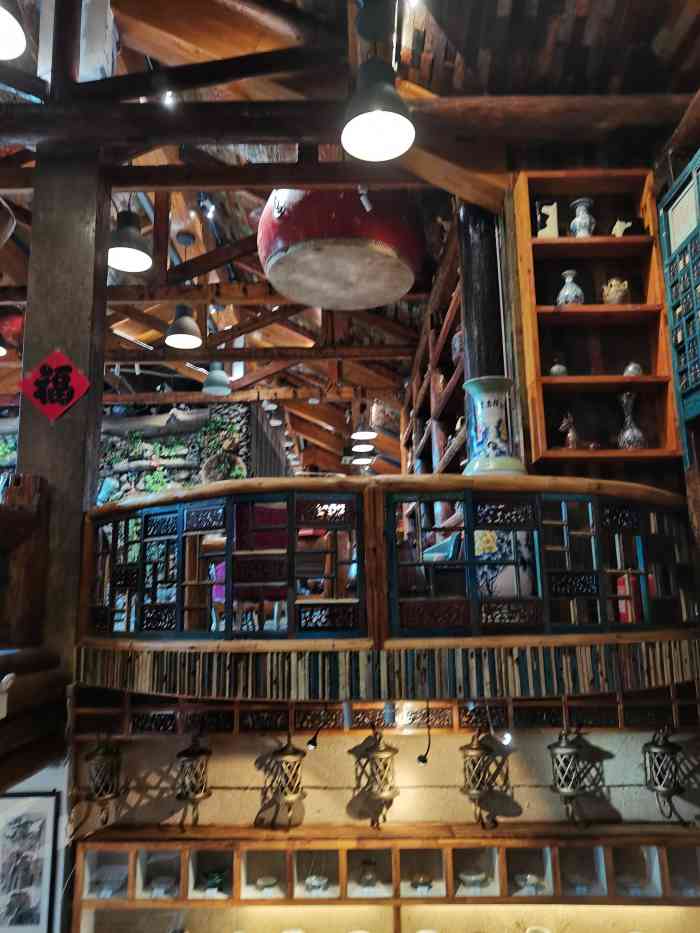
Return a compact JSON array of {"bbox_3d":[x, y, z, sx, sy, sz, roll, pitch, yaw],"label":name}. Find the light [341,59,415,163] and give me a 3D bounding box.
[{"bbox_3d":[0.145,-1.970,3.827,0.400,0.390,0.400,-1,-11,0],"label":"light"}]

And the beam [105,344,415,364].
[{"bbox_3d":[-1.131,-1.398,8.747,3.970,0.180,0.170,-1,-11,0],"label":"beam"}]

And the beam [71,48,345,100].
[{"bbox_3d":[-1.004,-2.818,5.002,1.958,0.130,0.120,-10,-11,-2],"label":"beam"}]

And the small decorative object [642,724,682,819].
[{"bbox_3d":[1.921,1.883,4.308,0.235,0.519,0.259,-1,-11,0],"label":"small decorative object"}]

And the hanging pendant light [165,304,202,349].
[{"bbox_3d":[-1.634,-1.388,6.900,0.360,0.370,0.360,-1,-11,0],"label":"hanging pendant light"}]

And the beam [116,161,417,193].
[{"bbox_3d":[-0.600,-2.215,5.354,2.500,0.170,0.140,-1,-11,0],"label":"beam"}]

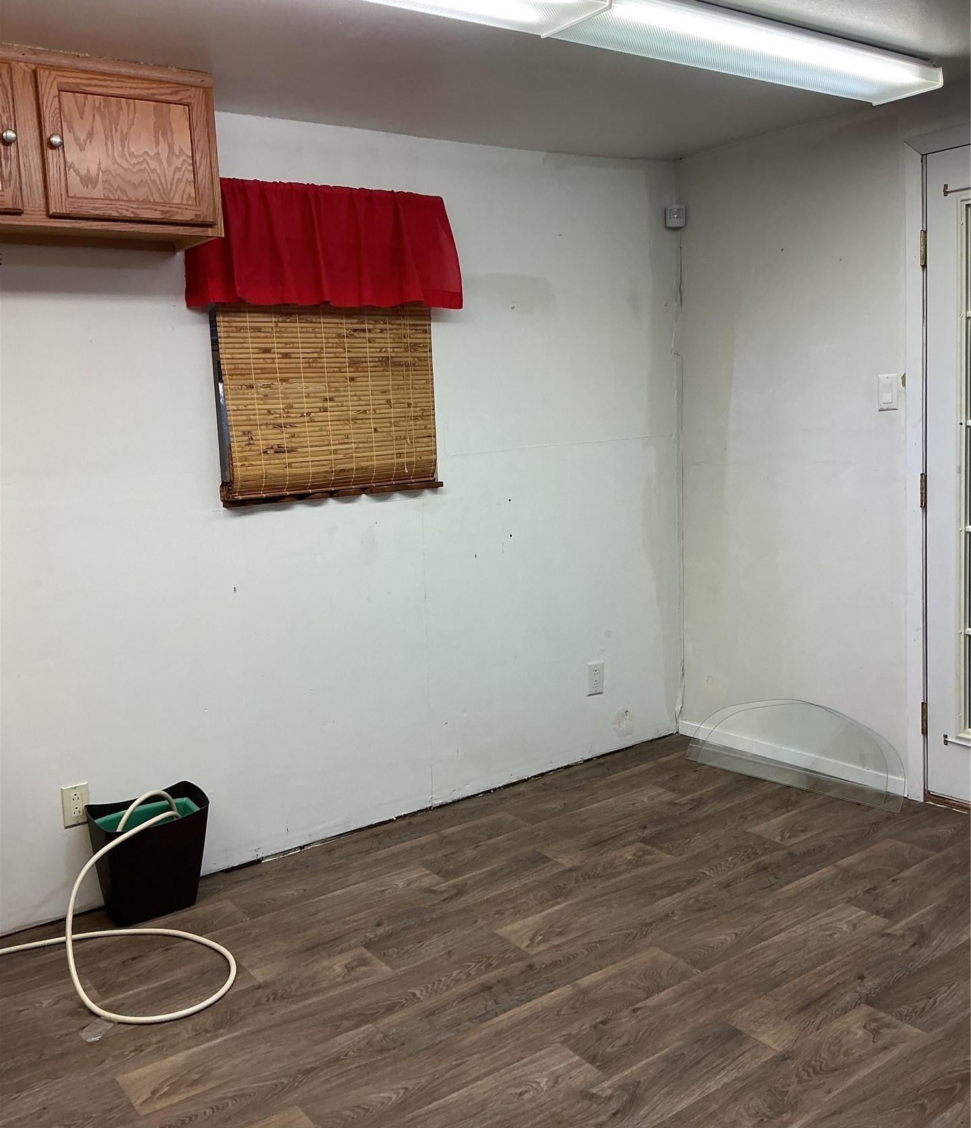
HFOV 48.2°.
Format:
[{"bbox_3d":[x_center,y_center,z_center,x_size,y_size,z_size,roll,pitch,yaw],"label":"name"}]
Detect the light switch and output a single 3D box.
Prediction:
[{"bbox_3d":[1.268,-0.539,3.421,0.010,0.115,0.070,-9,11,-36],"label":"light switch"}]

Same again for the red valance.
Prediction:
[{"bbox_3d":[-0.449,-0.933,3.220,0.890,0.350,0.085,-9,11,-34],"label":"red valance"}]

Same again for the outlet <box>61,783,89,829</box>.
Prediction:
[{"bbox_3d":[-1.123,0.665,2.978,0.070,0.115,0.009,-9,11,-34],"label":"outlet"}]

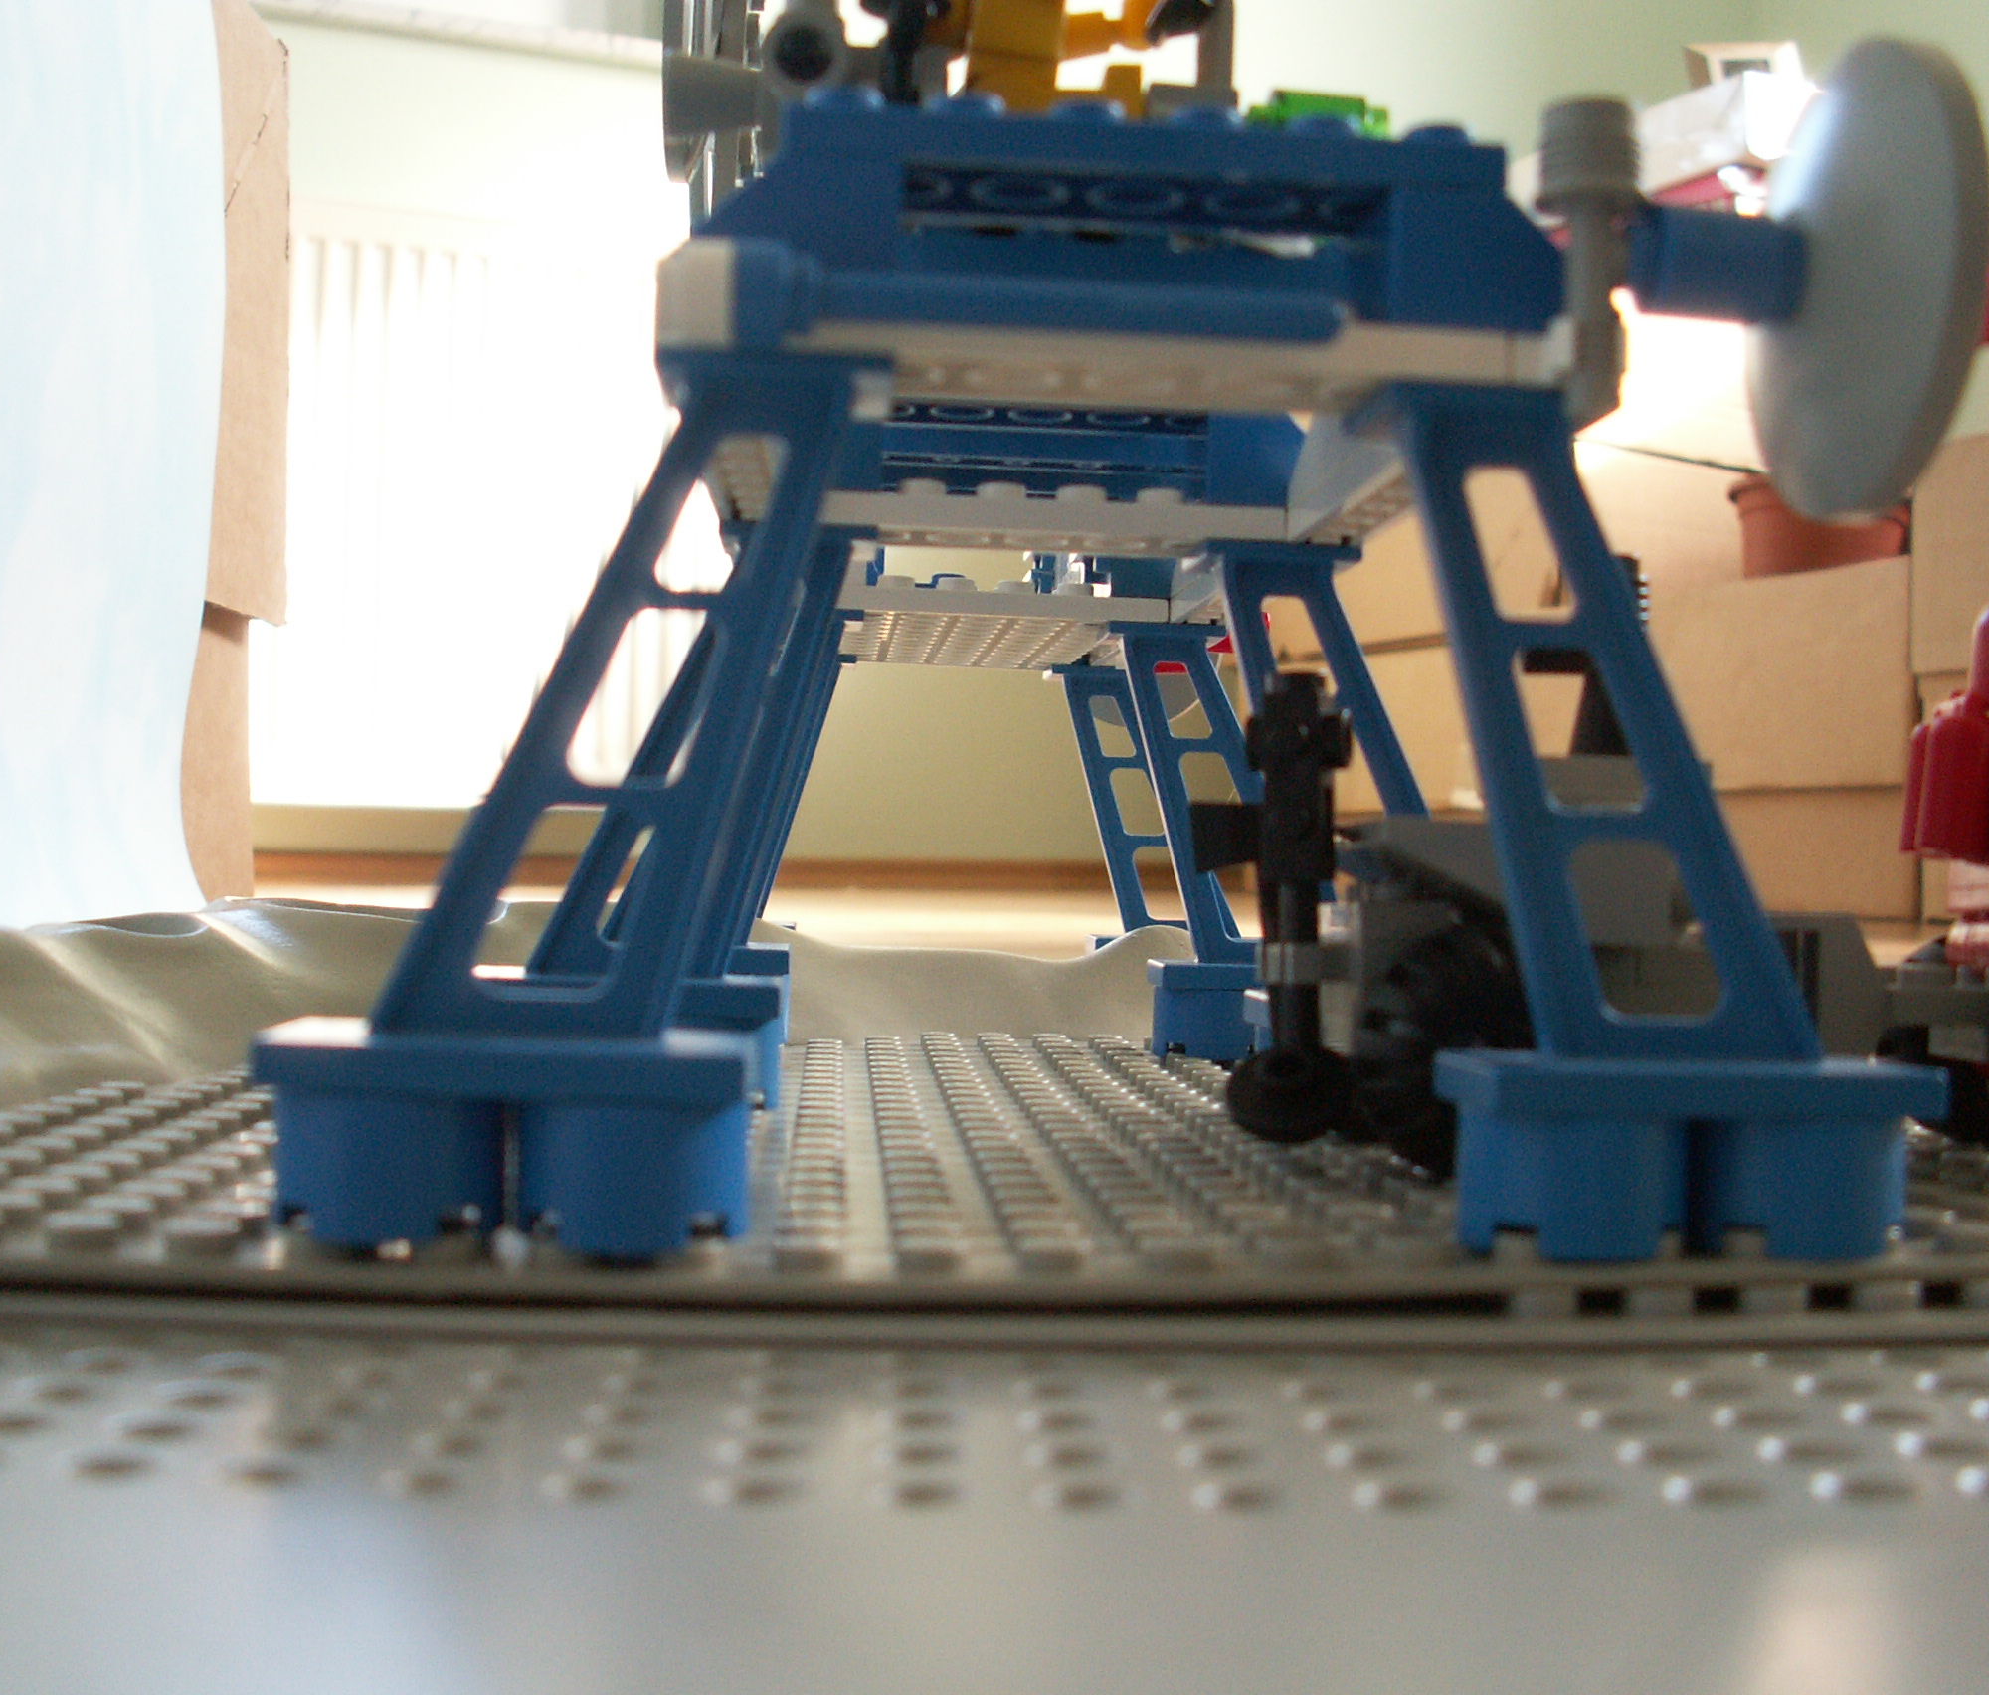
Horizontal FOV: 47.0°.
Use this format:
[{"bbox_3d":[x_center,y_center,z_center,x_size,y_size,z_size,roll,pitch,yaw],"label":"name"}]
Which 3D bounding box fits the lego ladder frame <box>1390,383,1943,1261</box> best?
[{"bbox_3d":[0.046,-0.001,0.163,0.040,0.059,0.016,2,0,-4],"label":"lego ladder frame"}]

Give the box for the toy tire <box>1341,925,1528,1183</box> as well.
[{"bbox_3d":[0.040,0.017,0.184,0.021,0.021,0.012,2,0,-8],"label":"toy tire"}]

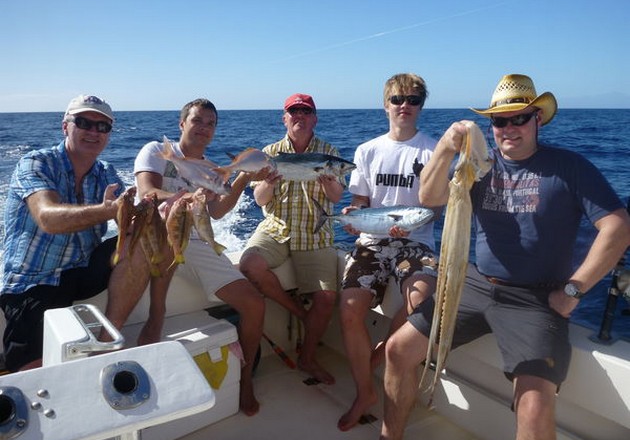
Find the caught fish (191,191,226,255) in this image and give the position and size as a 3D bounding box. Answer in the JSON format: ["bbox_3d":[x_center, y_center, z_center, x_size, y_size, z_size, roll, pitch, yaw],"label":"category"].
[{"bbox_3d":[-0.454,0.015,2.170,0.090,0.280,0.050,-14,12,17],"label":"caught fish"}]

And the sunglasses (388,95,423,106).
[{"bbox_3d":[0.409,-0.540,2.300,0.148,0.046,0.130,2,12,10],"label":"sunglasses"}]

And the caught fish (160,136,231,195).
[{"bbox_3d":[-0.558,-0.237,2.340,0.400,0.130,0.065,31,8,19],"label":"caught fish"}]

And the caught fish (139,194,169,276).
[{"bbox_3d":[-0.636,0.057,2.020,0.100,0.310,0.060,5,14,29],"label":"caught fish"}]

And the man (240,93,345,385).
[{"bbox_3d":[-0.110,0.033,2.730,0.560,1.420,0.740,-1,12,-2],"label":"man"}]

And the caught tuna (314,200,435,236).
[{"bbox_3d":[0.253,-0.015,2.200,0.530,0.150,0.100,-1,12,9],"label":"caught tuna"}]

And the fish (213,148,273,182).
[{"bbox_3d":[-0.340,-0.257,2.420,0.300,0.130,0.055,-8,11,9],"label":"fish"}]

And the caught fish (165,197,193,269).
[{"bbox_3d":[-0.564,0.048,2.120,0.100,0.285,0.055,7,13,19],"label":"caught fish"}]

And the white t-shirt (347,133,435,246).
[{"bbox_3d":[0.387,-0.140,2.420,0.460,0.560,0.270,2,12,10],"label":"white t-shirt"}]

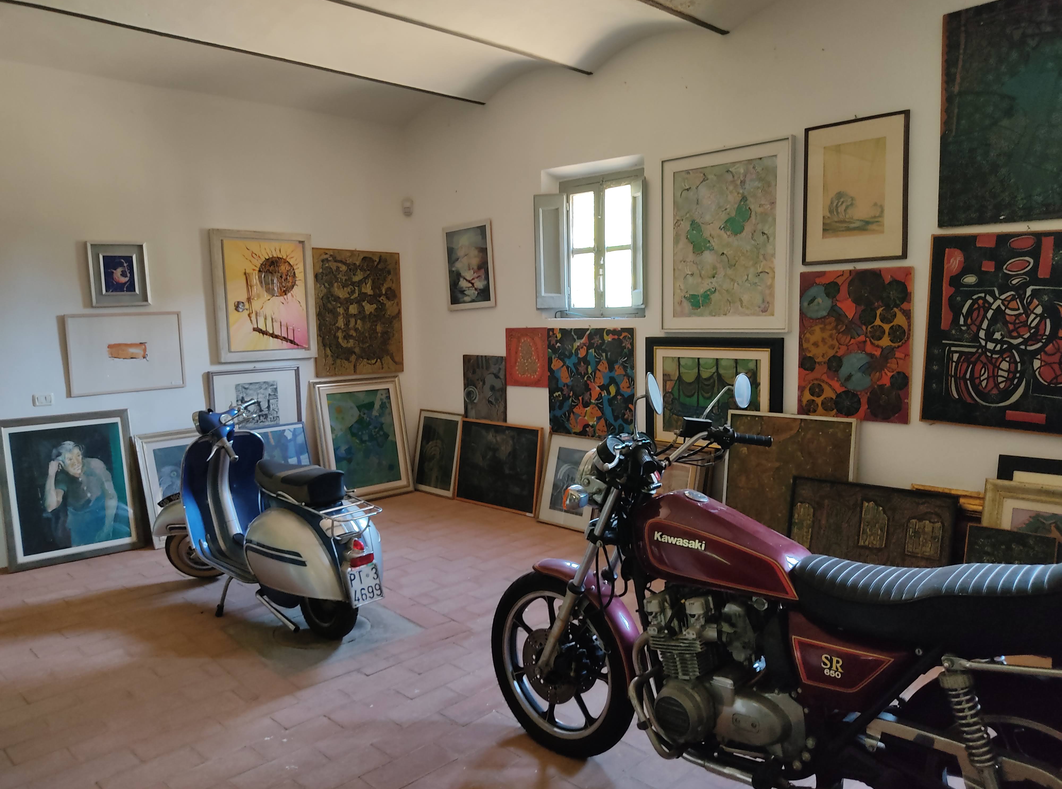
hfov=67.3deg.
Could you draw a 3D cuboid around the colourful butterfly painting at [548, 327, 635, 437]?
[{"bbox_3d":[0.417,-0.079,5.539,0.028,0.760,0.790,-7,8,-43],"label":"colourful butterfly painting"}]

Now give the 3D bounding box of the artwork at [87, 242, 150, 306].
[{"bbox_3d":[-2.687,-0.783,5.210,0.357,0.410,0.040,-7,9,-44],"label":"artwork"}]

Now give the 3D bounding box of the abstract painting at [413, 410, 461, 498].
[{"bbox_3d":[-0.779,0.501,6.756,0.030,0.702,0.559,6,-1,-44],"label":"abstract painting"}]

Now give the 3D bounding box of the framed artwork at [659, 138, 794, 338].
[{"bbox_3d":[1.102,-0.879,4.606,0.045,1.026,0.830,-7,9,-44],"label":"framed artwork"}]

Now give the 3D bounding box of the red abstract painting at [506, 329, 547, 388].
[{"bbox_3d":[-0.023,-0.275,5.977,0.022,0.440,0.455,-5,7,-43],"label":"red abstract painting"}]

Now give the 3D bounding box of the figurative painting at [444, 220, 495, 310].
[{"bbox_3d":[-0.486,-1.020,6.363,0.028,0.674,0.593,-8,8,-43],"label":"figurative painting"}]

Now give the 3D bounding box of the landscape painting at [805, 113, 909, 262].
[{"bbox_3d":[1.660,-1.036,4.092,0.028,0.711,0.539,-8,9,-43],"label":"landscape painting"}]

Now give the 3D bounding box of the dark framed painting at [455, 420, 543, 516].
[{"bbox_3d":[-0.256,0.557,6.268,0.030,0.663,0.945,4,0,-44],"label":"dark framed painting"}]

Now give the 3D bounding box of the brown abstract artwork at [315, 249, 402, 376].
[{"bbox_3d":[-1.415,-0.670,6.564,0.819,1.010,0.028,-6,7,-43],"label":"brown abstract artwork"}]

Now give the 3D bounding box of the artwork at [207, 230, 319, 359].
[{"bbox_3d":[-1.964,-0.725,5.925,0.775,0.942,0.045,-7,9,-44],"label":"artwork"}]

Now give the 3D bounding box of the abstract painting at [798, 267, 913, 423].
[{"bbox_3d":[1.658,-0.261,4.125,0.030,0.750,0.560,-7,9,-44],"label":"abstract painting"}]

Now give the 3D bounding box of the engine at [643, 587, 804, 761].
[{"bbox_3d":[0.628,0.783,2.336,0.450,0.460,0.460,3,7,35],"label":"engine"}]

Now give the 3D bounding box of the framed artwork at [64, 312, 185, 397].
[{"bbox_3d":[-2.710,-0.279,5.358,0.718,0.531,0.028,-8,10,-43],"label":"framed artwork"}]

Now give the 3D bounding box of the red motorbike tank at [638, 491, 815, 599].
[{"bbox_3d":[0.583,0.418,2.356,0.540,0.250,0.270,3,8,37],"label":"red motorbike tank"}]

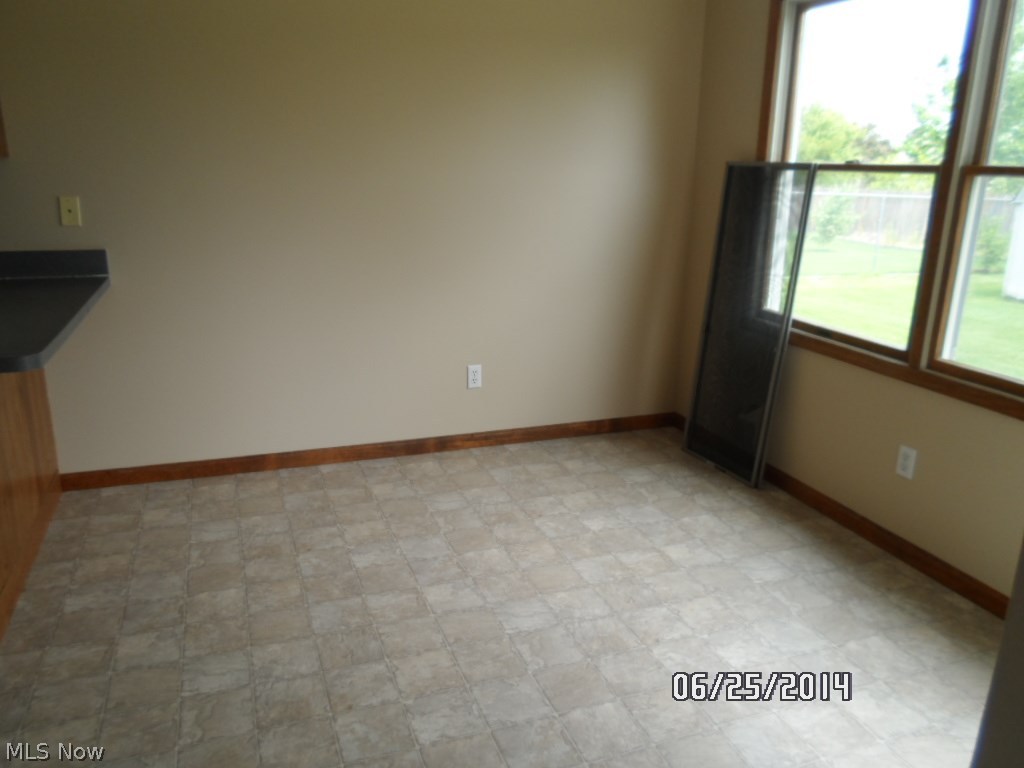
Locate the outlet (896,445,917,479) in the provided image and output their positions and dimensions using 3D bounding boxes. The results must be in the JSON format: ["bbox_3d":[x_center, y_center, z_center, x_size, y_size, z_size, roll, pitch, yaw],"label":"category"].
[{"bbox_3d":[1.436,0.284,2.691,0.010,0.114,0.070,-5,18,-20],"label":"outlet"}]

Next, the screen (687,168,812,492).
[{"bbox_3d":[1.058,-0.278,3.386,0.018,1.407,0.493,-3,17,-28],"label":"screen"}]

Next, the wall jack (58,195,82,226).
[{"bbox_3d":[-1.706,-0.667,2.855,0.070,0.114,0.010,-5,18,-20],"label":"wall jack"}]

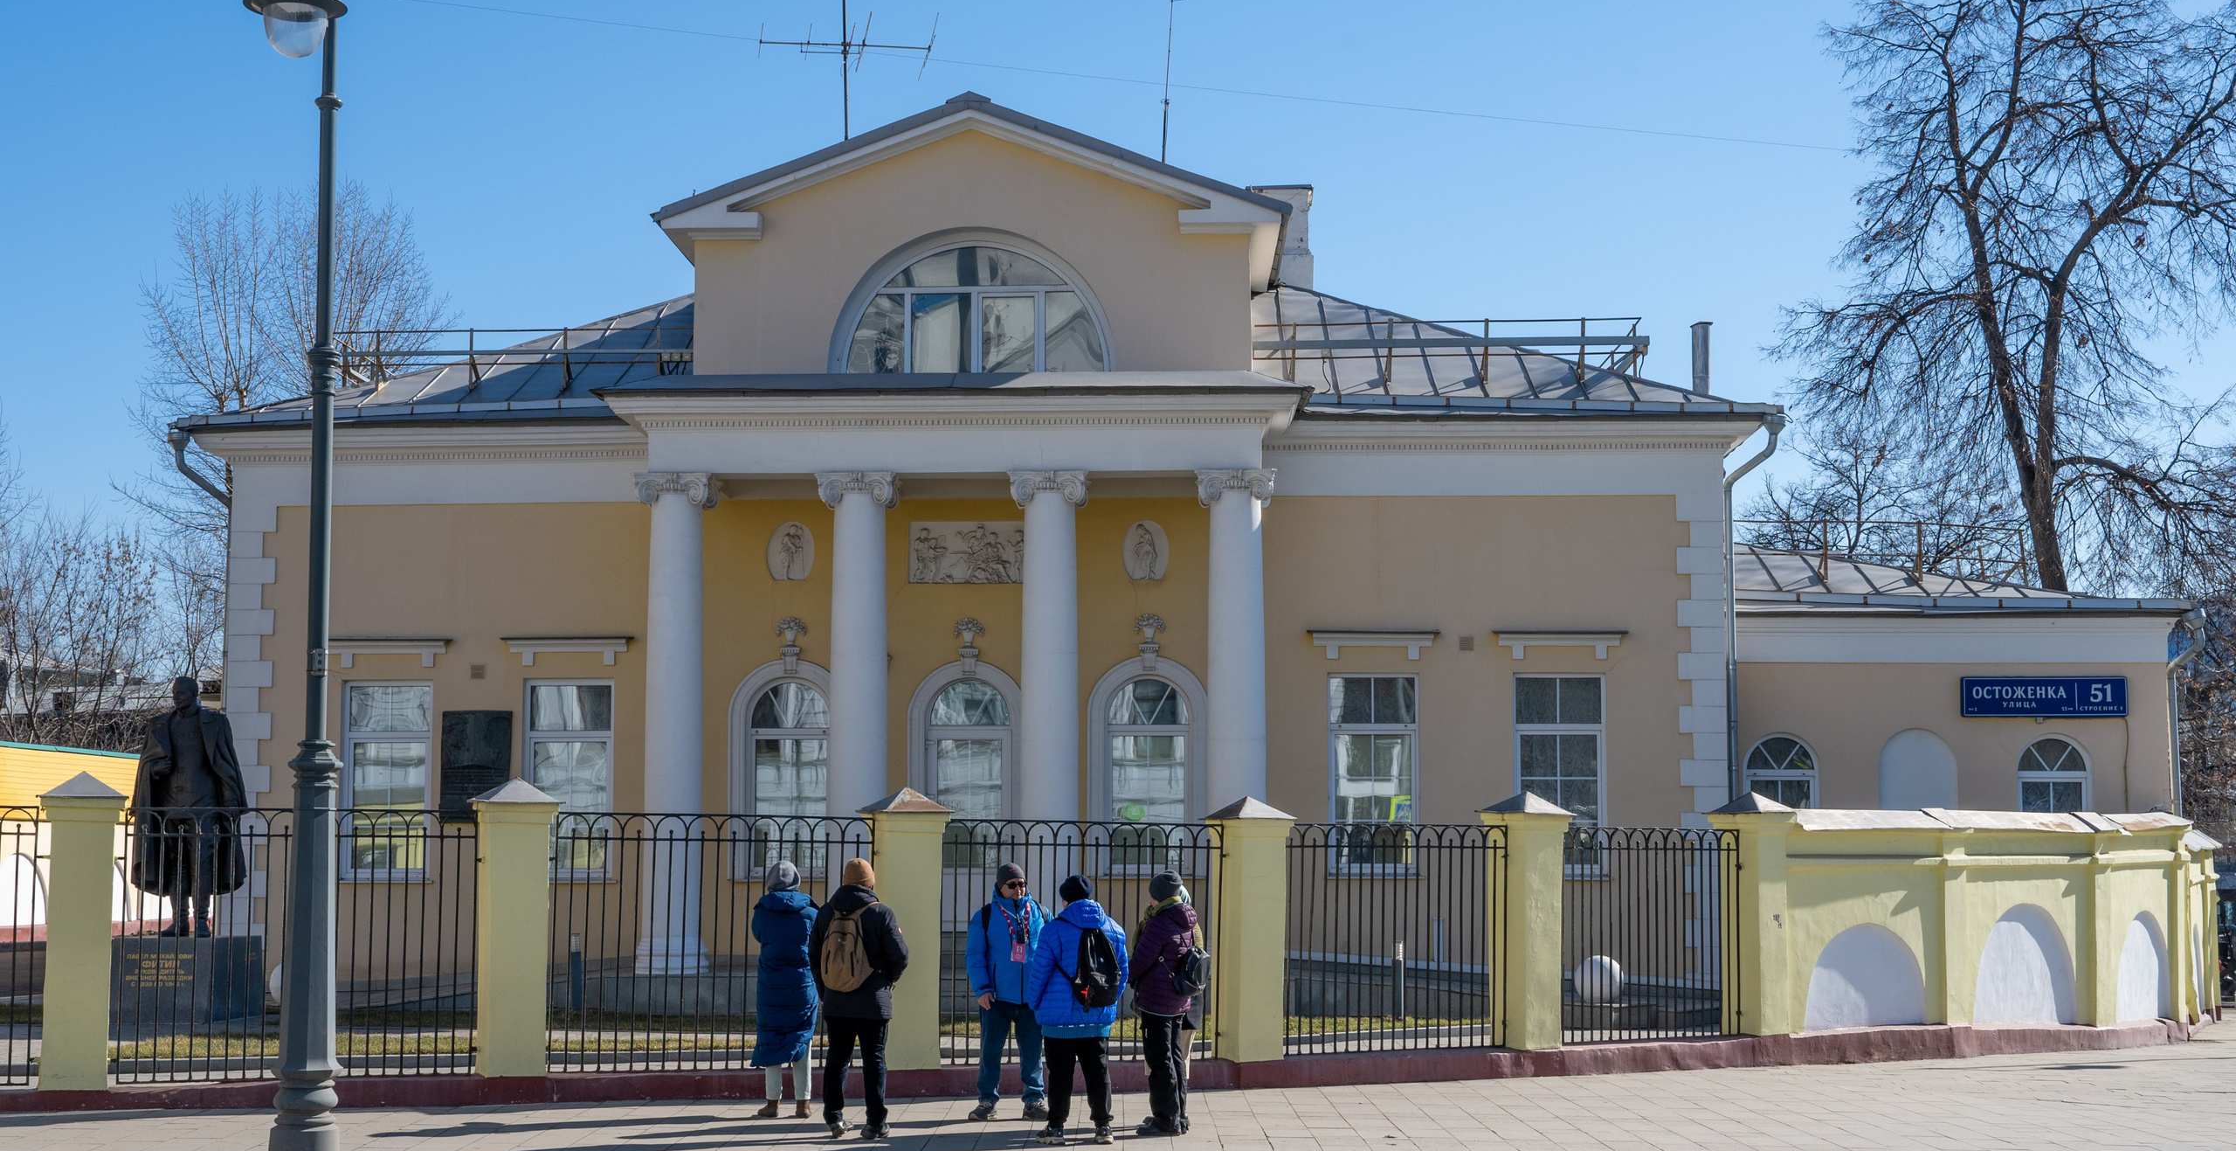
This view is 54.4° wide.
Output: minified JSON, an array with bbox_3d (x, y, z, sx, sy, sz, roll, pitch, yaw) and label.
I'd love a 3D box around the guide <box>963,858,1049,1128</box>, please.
[{"bbox_3d":[-0.733,2.784,14.600,0.600,1.730,0.420,2,-5,-21],"label":"guide"}]

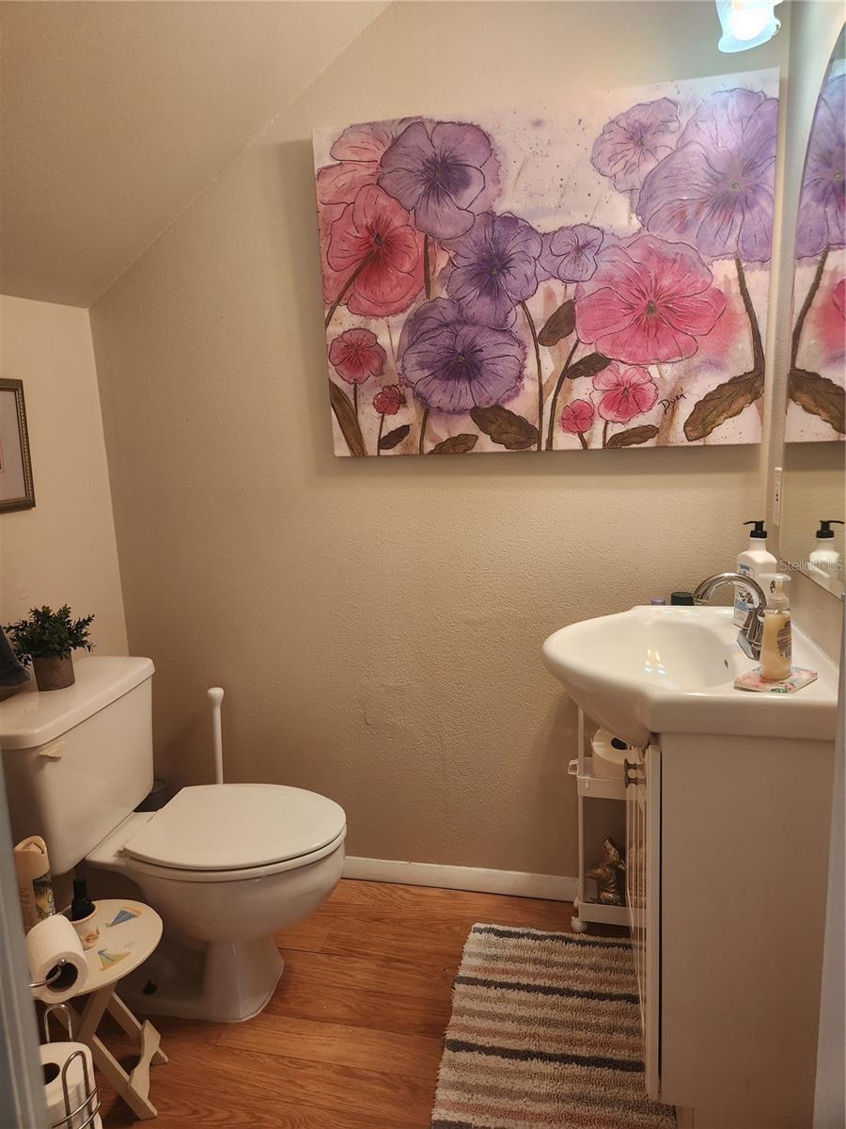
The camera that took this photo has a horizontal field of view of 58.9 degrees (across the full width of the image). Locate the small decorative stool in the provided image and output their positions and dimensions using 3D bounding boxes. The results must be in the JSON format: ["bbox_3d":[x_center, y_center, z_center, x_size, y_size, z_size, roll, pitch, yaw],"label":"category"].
[{"bbox_3d":[-0.658,0.903,1.502,0.280,0.325,0.280,-4,11,-7],"label":"small decorative stool"}]

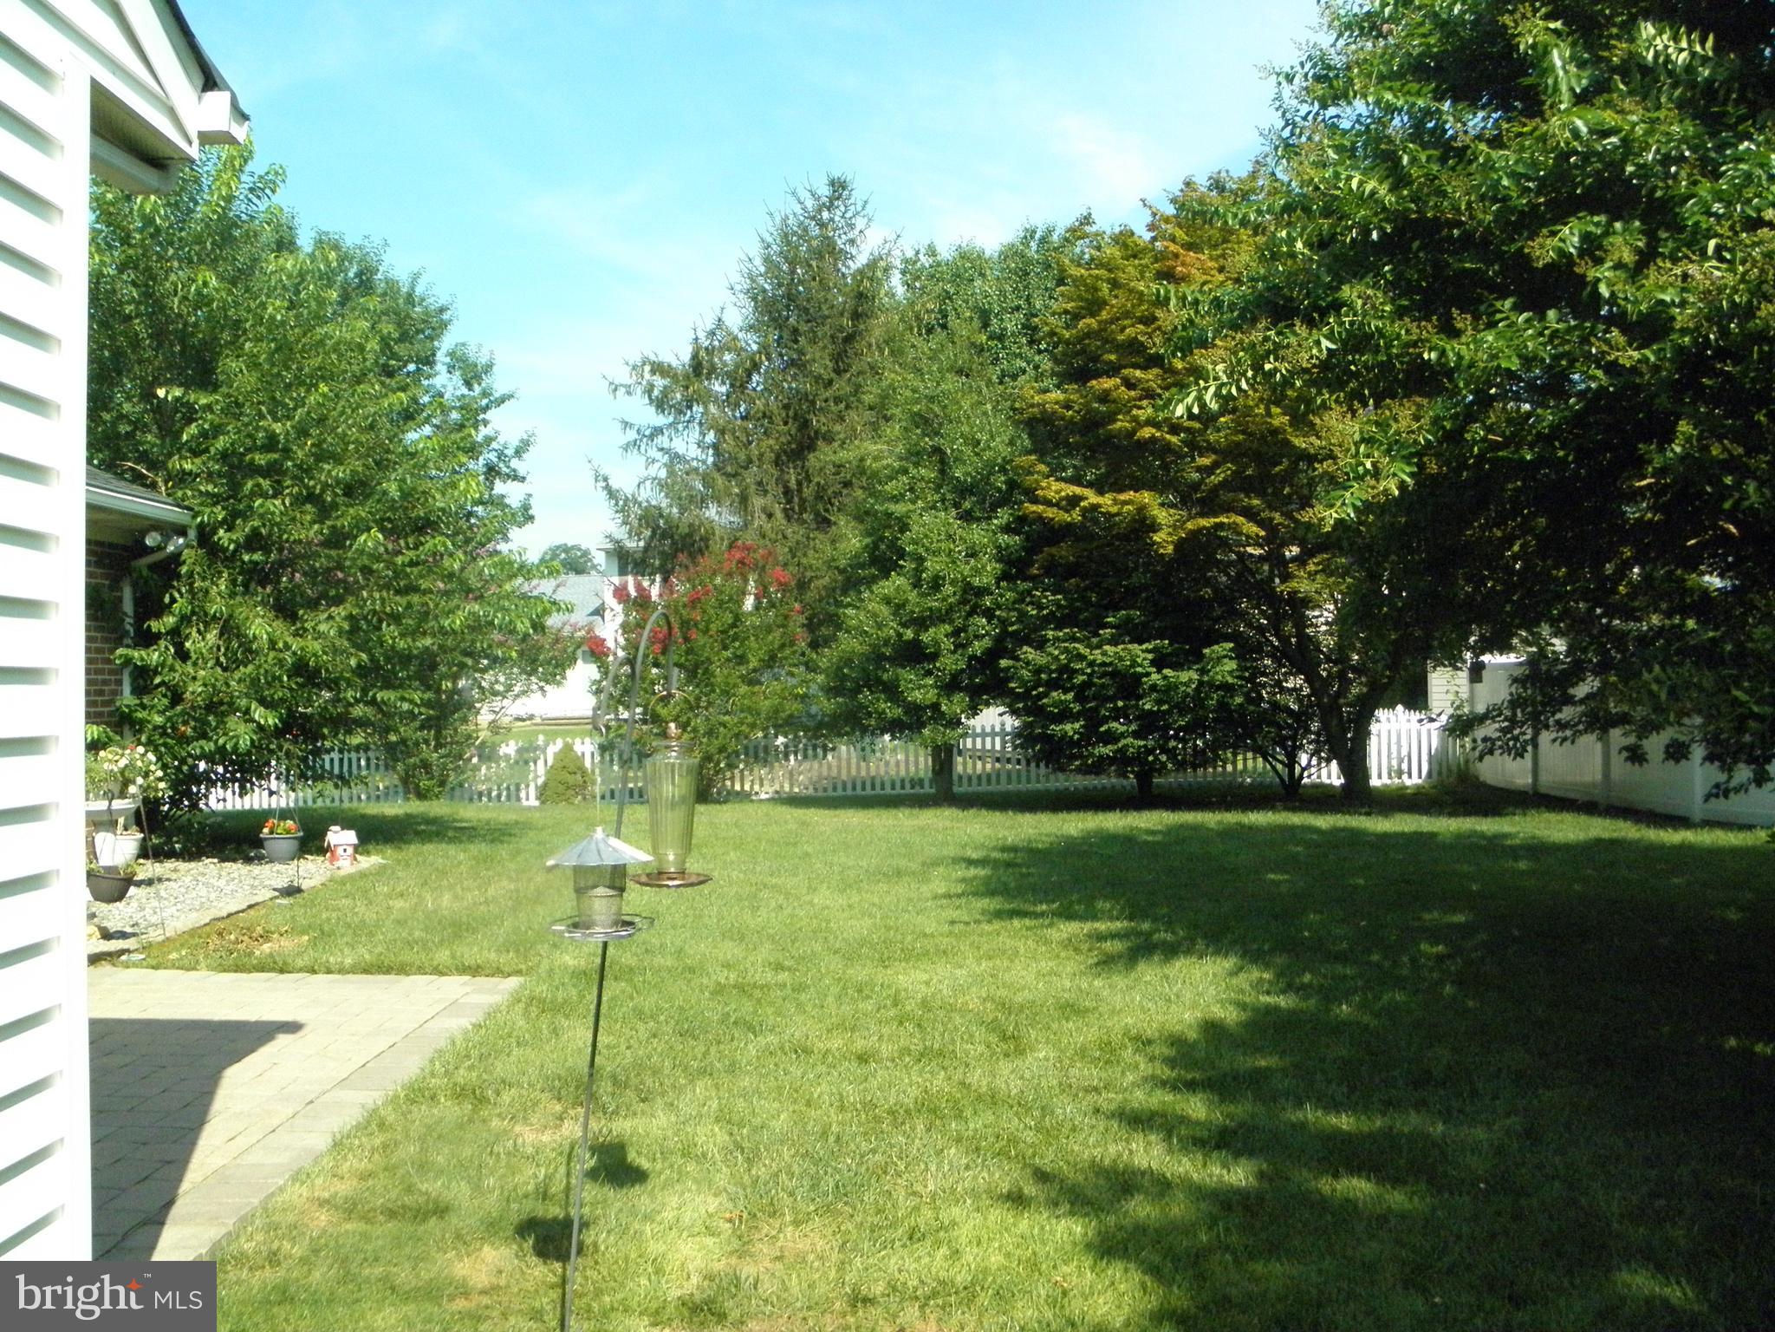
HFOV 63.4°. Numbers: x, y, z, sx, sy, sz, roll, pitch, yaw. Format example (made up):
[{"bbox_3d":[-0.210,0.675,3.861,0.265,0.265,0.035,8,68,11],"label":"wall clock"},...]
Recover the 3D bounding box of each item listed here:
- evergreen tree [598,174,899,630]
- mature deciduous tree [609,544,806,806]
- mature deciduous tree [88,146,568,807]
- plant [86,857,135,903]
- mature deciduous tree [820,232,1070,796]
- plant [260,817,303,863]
[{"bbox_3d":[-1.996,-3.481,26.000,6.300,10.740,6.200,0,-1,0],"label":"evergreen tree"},{"bbox_3d":[-2.420,0.081,19.500,2.750,3.500,2.600,0,-1,0],"label":"mature deciduous tree"},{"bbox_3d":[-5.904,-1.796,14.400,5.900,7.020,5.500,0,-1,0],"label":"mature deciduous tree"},{"bbox_3d":[-4.605,1.272,8.500,0.315,0.265,0.315,0,-1,0],"label":"plant"},{"bbox_3d":[0.786,-2.043,19.600,3.450,7.710,3.400,0,-1,0],"label":"mature deciduous tree"},{"bbox_3d":[-4.389,1.256,10.400,0.310,0.325,0.310,0,-1,0],"label":"plant"}]

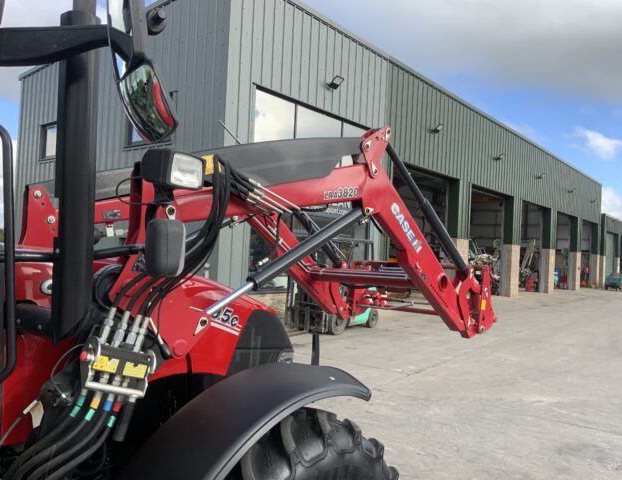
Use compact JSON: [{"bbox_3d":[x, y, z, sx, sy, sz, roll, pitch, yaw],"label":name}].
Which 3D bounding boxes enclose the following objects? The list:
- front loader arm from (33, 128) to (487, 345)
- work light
[{"bbox_3d":[-0.082,-0.009,3.170,1.234,1.220,2.880,1,-2,43],"label":"front loader arm"},{"bbox_3d":[-0.425,-0.217,1.650,0.120,0.108,0.145,5,0,34],"label":"work light"}]

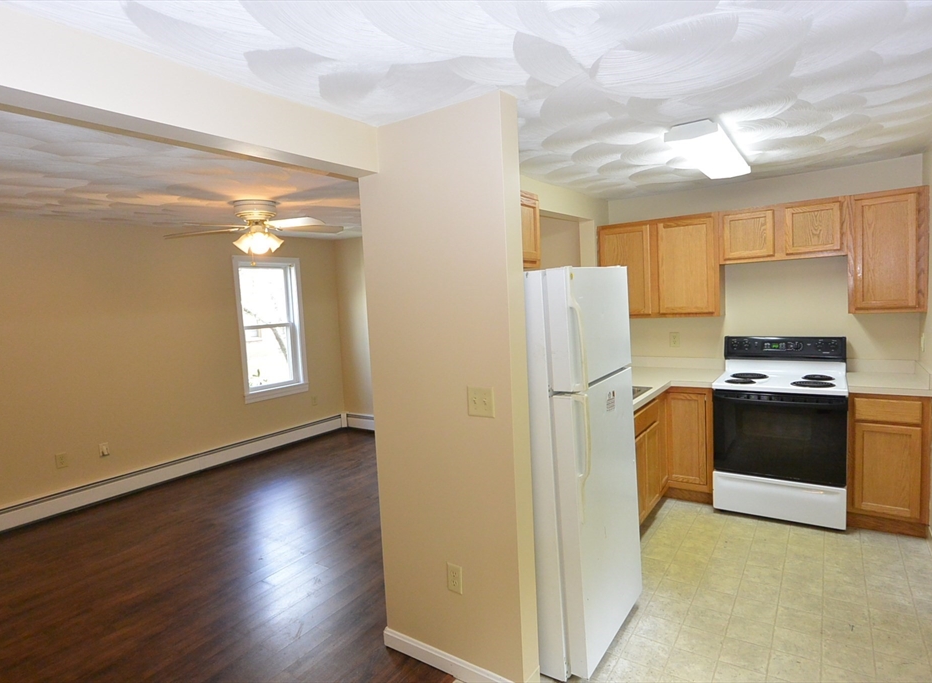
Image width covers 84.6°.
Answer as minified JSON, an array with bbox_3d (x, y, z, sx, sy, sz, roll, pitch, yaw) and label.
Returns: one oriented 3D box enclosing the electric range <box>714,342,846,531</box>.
[{"bbox_3d":[2.204,0.584,3.601,0.755,1.186,0.665,1,6,35],"label":"electric range"}]

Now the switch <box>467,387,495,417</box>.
[{"bbox_3d":[0.055,0.228,1.907,0.118,0.117,0.015,1,6,35],"label":"switch"}]

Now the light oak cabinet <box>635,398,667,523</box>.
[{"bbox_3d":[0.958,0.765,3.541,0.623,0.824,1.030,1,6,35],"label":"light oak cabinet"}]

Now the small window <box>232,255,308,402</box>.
[{"bbox_3d":[-2.179,-0.151,5.756,0.110,1.562,0.825,1,6,35],"label":"small window"}]

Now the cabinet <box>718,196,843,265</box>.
[{"bbox_3d":[2.251,-0.765,3.652,0.755,0.379,0.320,1,6,35],"label":"cabinet"}]

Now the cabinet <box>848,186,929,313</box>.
[{"bbox_3d":[2.731,-0.570,3.338,0.390,0.763,0.320,1,6,35],"label":"cabinet"}]

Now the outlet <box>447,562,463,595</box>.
[{"bbox_3d":[-0.046,0.955,2.061,0.073,0.116,0.013,1,6,35],"label":"outlet"}]

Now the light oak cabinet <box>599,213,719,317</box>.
[{"bbox_3d":[1.576,-0.580,4.146,0.914,0.763,0.320,1,6,35],"label":"light oak cabinet"}]

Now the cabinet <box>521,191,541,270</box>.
[{"bbox_3d":[0.055,-0.554,2.498,0.320,0.390,0.760,1,6,35],"label":"cabinet"}]

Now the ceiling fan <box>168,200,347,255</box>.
[{"bbox_3d":[-1.567,-0.859,3.883,1.300,0.410,1.250,-4,5,-21],"label":"ceiling fan"}]

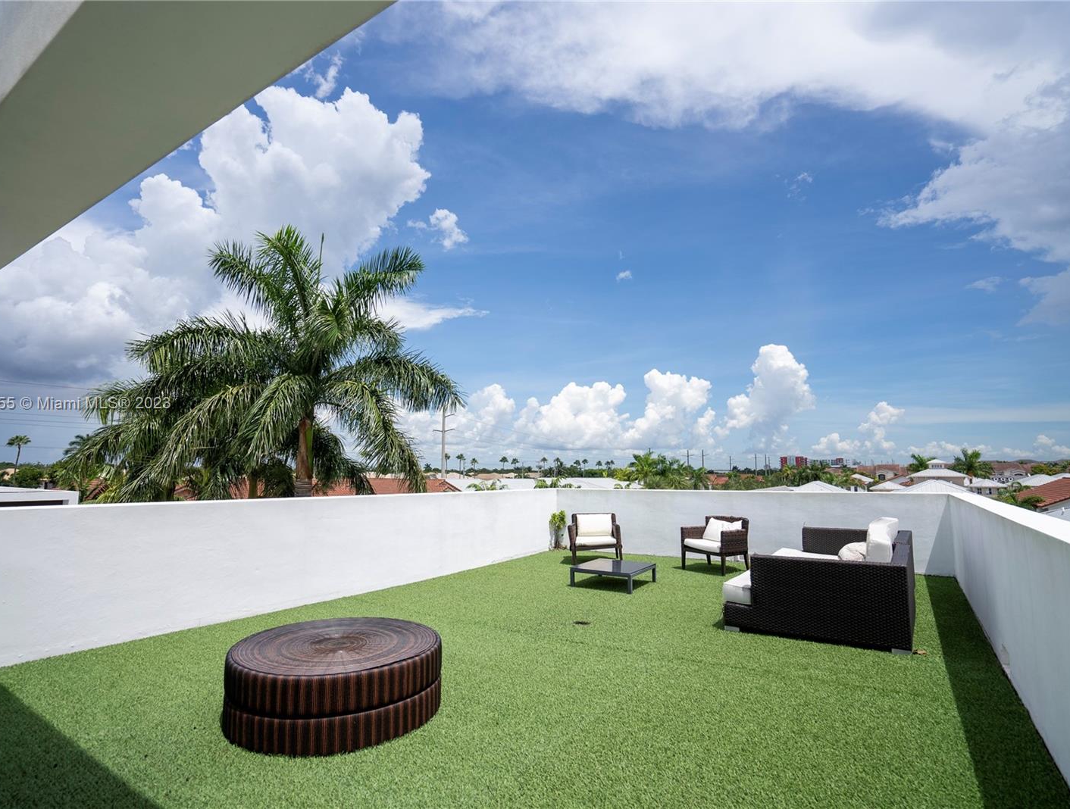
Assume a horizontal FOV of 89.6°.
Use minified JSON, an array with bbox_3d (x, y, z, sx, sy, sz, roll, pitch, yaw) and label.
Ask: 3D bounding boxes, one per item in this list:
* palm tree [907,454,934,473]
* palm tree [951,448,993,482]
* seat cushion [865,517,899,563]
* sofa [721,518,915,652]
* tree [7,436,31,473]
[{"bbox_3d":[78.259,16.550,108.763,5.100,13.370,5.100,-6,-9,36],"label":"palm tree"},{"bbox_3d":[72.337,13.839,88.948,5.700,13.430,5.700,-6,-10,39],"label":"palm tree"},{"bbox_3d":[3.490,1.487,5.399,0.240,0.490,1.300,-5,-9,34],"label":"seat cushion"},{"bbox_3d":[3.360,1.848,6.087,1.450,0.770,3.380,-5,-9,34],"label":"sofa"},{"bbox_3d":[-83.450,12.629,87.093,2.900,15.330,2.900,7,-11,-43],"label":"tree"}]

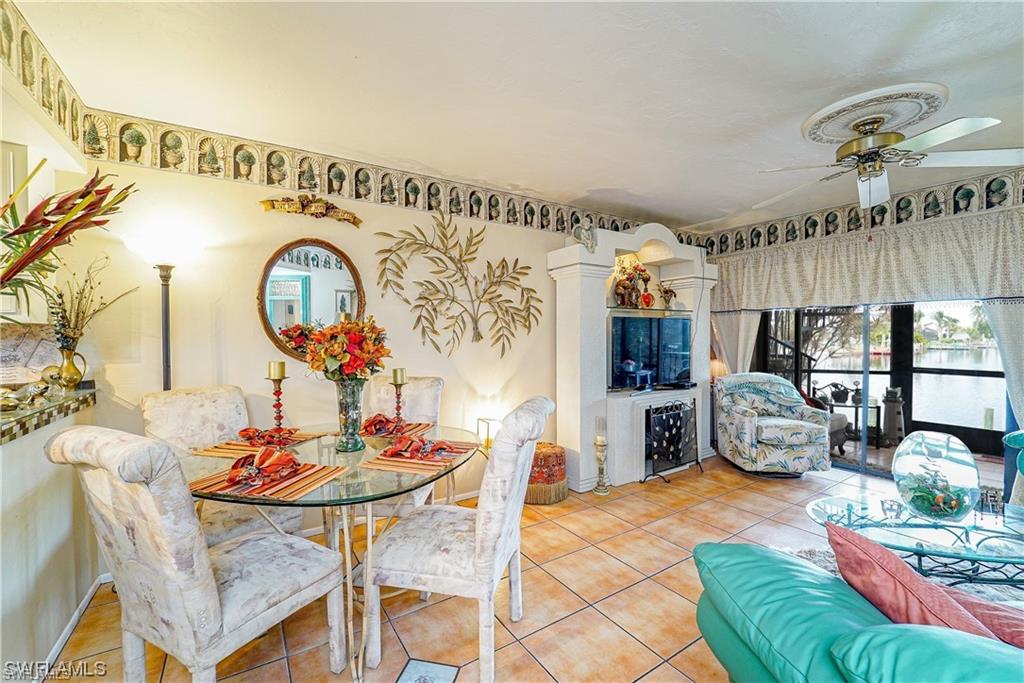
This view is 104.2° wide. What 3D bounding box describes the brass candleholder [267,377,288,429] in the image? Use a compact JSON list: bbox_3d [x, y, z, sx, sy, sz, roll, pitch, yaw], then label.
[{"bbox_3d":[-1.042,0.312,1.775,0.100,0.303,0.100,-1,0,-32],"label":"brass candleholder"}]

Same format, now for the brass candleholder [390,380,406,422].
[{"bbox_3d":[-0.566,0.338,2.000,0.100,0.259,0.100,-1,0,-32],"label":"brass candleholder"}]

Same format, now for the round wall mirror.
[{"bbox_3d":[-1.265,-0.265,2.568,0.630,0.790,0.050,-1,0,-32],"label":"round wall mirror"}]

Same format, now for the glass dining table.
[{"bbox_3d":[-0.742,0.865,1.818,1.170,0.740,1.170,-1,0,12],"label":"glass dining table"}]

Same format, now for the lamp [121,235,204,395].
[{"bbox_3d":[-1.733,0.344,2.006,0.320,1.810,0.320,-1,0,-32],"label":"lamp"}]

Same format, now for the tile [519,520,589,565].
[{"bbox_3d":[0.220,1.230,2.463,0.400,0.012,0.400,-1,0,-32],"label":"tile"}]

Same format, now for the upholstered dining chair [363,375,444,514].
[{"bbox_3d":[-0.708,0.735,2.346,0.480,1.000,0.630,-1,0,6],"label":"upholstered dining chair"}]

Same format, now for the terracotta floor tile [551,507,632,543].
[{"bbox_3d":[0.553,1.218,2.653,0.395,0.012,0.395,-1,0,-32],"label":"terracotta floor tile"}]

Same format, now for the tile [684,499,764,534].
[{"bbox_3d":[1.443,1.203,2.736,0.395,0.012,0.395,-1,0,-32],"label":"tile"}]

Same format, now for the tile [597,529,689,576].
[{"bbox_3d":[0.764,1.213,2.313,0.395,0.012,0.395,-1,0,-32],"label":"tile"}]

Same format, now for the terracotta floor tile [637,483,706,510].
[{"bbox_3d":[1.232,1.208,3.076,0.395,0.012,0.395,-1,0,-32],"label":"terracotta floor tile"}]

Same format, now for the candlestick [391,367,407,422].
[{"bbox_3d":[-0.566,0.299,2.000,0.100,0.336,0.100,-1,0,-32],"label":"candlestick"}]

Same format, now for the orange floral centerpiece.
[{"bbox_3d":[-0.756,0.193,1.830,0.375,0.615,0.370,-1,0,-32],"label":"orange floral centerpiece"}]

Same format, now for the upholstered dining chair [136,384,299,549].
[{"bbox_3d":[-1.419,0.745,1.936,0.630,1.000,0.480,0,0,33],"label":"upholstered dining chair"}]

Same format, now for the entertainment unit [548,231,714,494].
[{"bbox_3d":[1.197,0.059,3.824,1.920,2.300,0.530,-1,0,-32],"label":"entertainment unit"}]

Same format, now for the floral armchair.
[{"bbox_3d":[2.393,0.767,3.784,0.750,0.860,0.770,-1,0,-2],"label":"floral armchair"}]

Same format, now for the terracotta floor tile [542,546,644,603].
[{"bbox_3d":[0.425,1.218,2.102,0.395,0.012,0.395,-1,0,-32],"label":"terracotta floor tile"}]

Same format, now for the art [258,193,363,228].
[{"bbox_3d":[-1.250,-0.847,2.518,0.600,0.180,0.050,-1,0,-32],"label":"art"}]

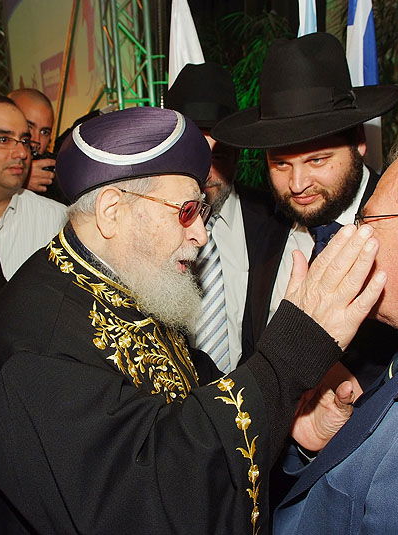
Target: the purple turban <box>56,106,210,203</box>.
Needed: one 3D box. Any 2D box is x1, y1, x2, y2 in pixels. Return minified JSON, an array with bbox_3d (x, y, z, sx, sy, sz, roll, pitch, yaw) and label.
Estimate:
[{"bbox_3d":[-0.104,-0.178,0.900,0.240,0.140,0.225,0,15,20],"label":"purple turban"}]

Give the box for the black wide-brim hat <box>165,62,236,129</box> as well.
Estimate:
[{"bbox_3d":[0.008,-0.423,1.420,0.330,0.150,0.360,2,17,12],"label":"black wide-brim hat"}]

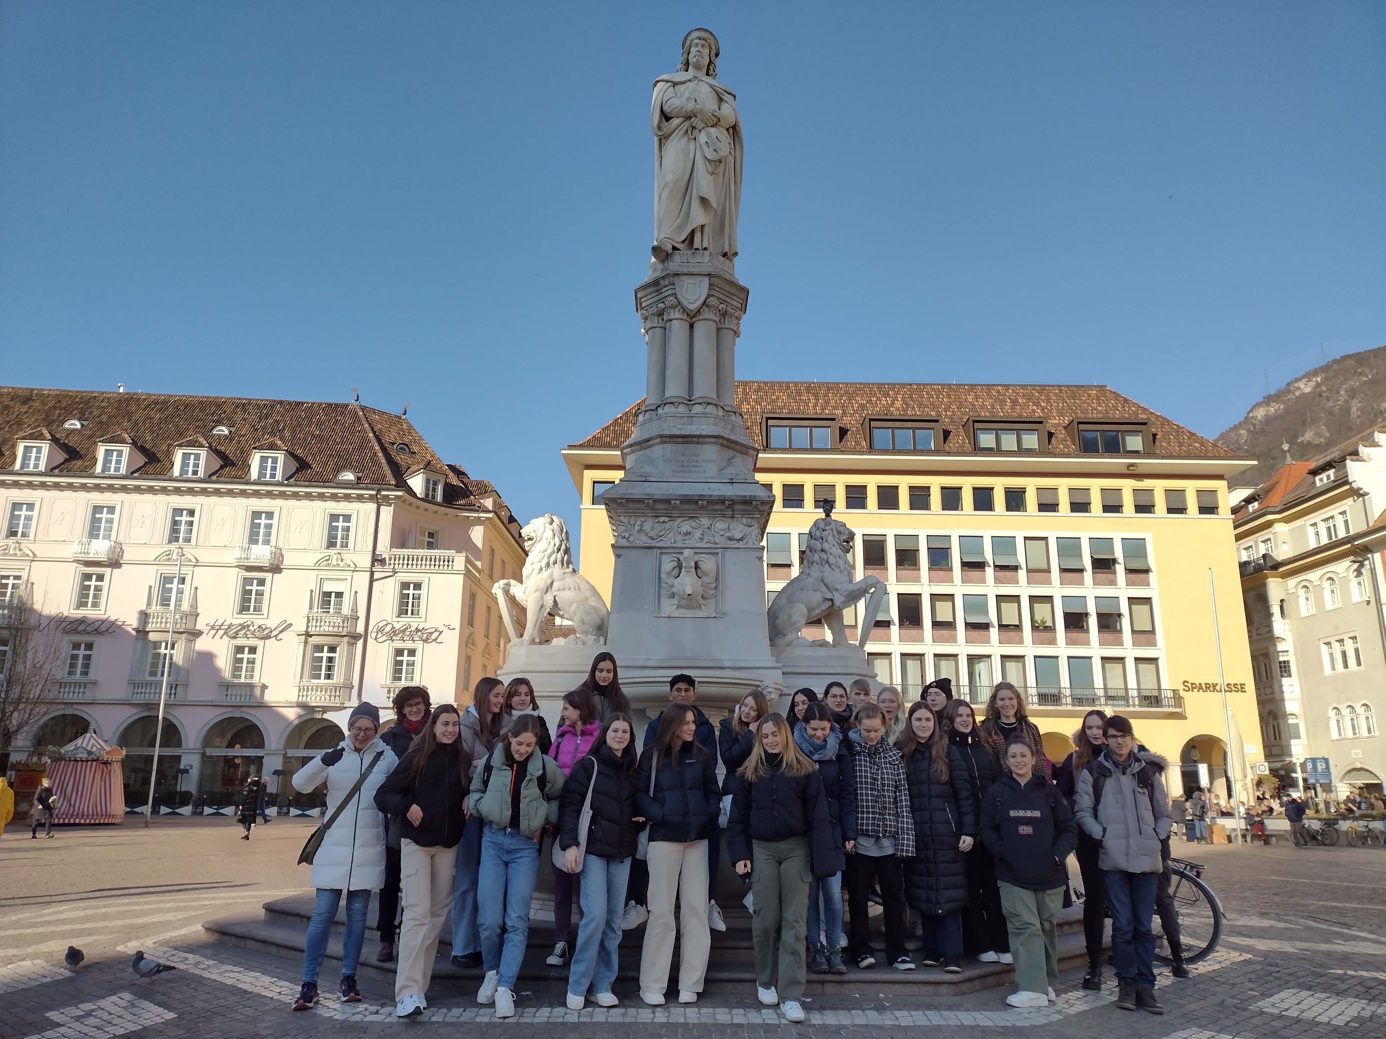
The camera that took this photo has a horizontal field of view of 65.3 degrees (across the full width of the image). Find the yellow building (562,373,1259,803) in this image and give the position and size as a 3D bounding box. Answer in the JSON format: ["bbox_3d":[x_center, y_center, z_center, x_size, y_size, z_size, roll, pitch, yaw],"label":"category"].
[{"bbox_3d":[12.216,4.719,66.704,39.518,28.344,14.000,1,-15,-1],"label":"yellow building"}]

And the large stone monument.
[{"bbox_3d":[0.002,-1.122,11.467,4.000,9.790,3.200,1,-15,0],"label":"large stone monument"}]

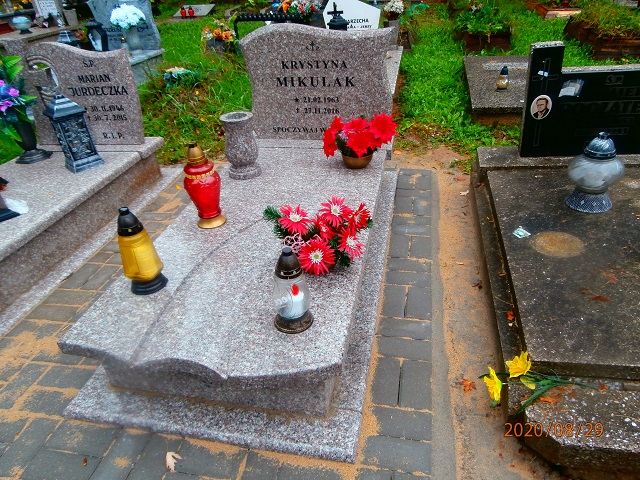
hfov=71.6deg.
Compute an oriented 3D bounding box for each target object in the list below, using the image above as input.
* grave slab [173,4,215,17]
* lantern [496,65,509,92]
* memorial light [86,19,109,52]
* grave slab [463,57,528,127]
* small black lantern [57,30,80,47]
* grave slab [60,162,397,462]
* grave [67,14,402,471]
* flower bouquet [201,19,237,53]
[{"bbox_3d":[-3.055,-5.574,10.800,0.760,0.240,0.500,3,34,12],"label":"grave slab"},{"bbox_3d":[1.486,-1.308,3.581,0.100,0.210,0.100,3,34,12],"label":"lantern"},{"bbox_3d":[-2.642,-2.399,5.327,0.190,0.470,0.190,3,34,12],"label":"memorial light"},{"bbox_3d":[1.745,-1.410,4.025,0.810,0.160,1.800,3,34,12],"label":"grave slab"},{"bbox_3d":[-2.580,-1.944,4.614,0.220,0.420,0.220,3,34,12],"label":"small black lantern"},{"bbox_3d":[-0.196,0.025,1.947,0.940,0.310,1.665,3,34,12],"label":"grave slab"},{"bbox_3d":[-0.195,-0.306,1.890,0.945,0.925,1.935,3,34,12],"label":"grave"},{"bbox_3d":[-1.441,-2.897,6.300,0.450,0.420,0.360,3,34,12],"label":"flower bouquet"}]

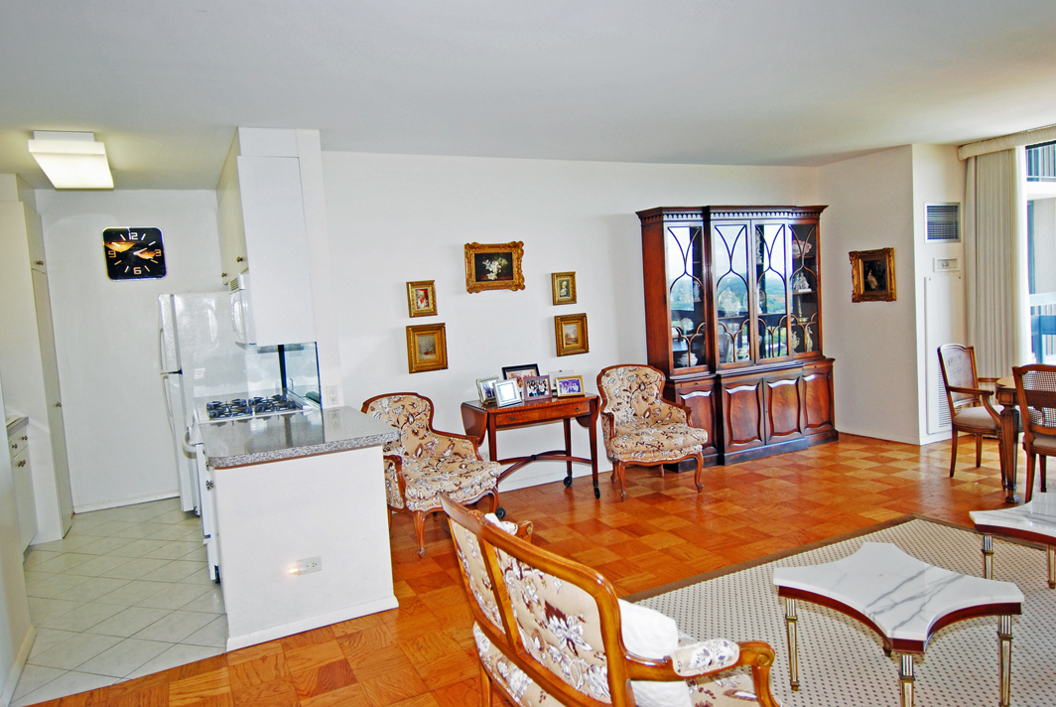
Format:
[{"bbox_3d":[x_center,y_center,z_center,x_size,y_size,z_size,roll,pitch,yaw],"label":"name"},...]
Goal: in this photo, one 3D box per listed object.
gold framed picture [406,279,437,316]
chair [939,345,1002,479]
[{"bbox_3d":[-0.775,-0.400,4.750,0.200,0.260,0.050,-6,5,-26],"label":"gold framed picture"},{"bbox_3d":[3.368,0.416,4.701,0.580,0.970,0.560,-6,5,-28],"label":"chair"}]

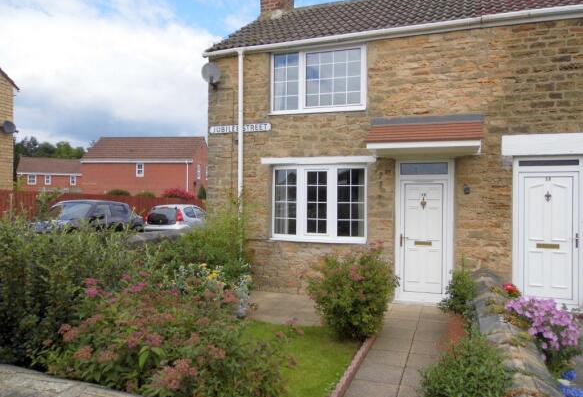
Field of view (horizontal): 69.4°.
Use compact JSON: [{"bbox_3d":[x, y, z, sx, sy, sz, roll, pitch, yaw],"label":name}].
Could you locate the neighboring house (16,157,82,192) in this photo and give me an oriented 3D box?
[{"bbox_3d":[-30.463,-1.713,55.190,8.600,6.900,7.200,0,0,-28],"label":"neighboring house"}]

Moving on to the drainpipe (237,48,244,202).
[{"bbox_3d":[-0.976,-0.554,8.056,0.075,4.632,0.085,1,0,20],"label":"drainpipe"}]

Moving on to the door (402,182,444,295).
[{"bbox_3d":[2.226,0.666,7.100,0.720,1.930,0.080,1,0,20],"label":"door"}]

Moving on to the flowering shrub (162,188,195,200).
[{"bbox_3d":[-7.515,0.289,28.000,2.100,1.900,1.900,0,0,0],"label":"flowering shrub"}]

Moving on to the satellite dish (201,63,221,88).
[{"bbox_3d":[-1.534,-2.344,8.024,0.400,0.500,0.360,0,0,-15],"label":"satellite dish"}]

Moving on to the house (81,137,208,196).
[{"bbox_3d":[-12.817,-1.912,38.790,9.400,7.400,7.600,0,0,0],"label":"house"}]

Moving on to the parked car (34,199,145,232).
[{"bbox_3d":[-7.901,0.878,16.800,1.780,1.560,4.250,0,0,8],"label":"parked car"}]

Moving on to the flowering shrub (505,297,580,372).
[{"bbox_3d":[2.743,1.419,4.600,0.720,0.700,0.650,1,0,20],"label":"flowering shrub"}]

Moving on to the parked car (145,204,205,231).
[{"bbox_3d":[-5.000,0.948,19.152,1.660,1.430,3.750,0,0,8],"label":"parked car"}]

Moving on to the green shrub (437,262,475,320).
[{"bbox_3d":[2.508,1.356,6.400,0.500,0.820,0.500,1,0,20],"label":"green shrub"}]

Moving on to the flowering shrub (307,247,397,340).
[{"bbox_3d":[0.798,1.230,5.550,1.080,1.100,1.020,1,0,20],"label":"flowering shrub"}]

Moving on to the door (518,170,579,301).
[{"bbox_3d":[3.958,0.601,6.483,0.800,2.030,0.080,1,0,20],"label":"door"}]

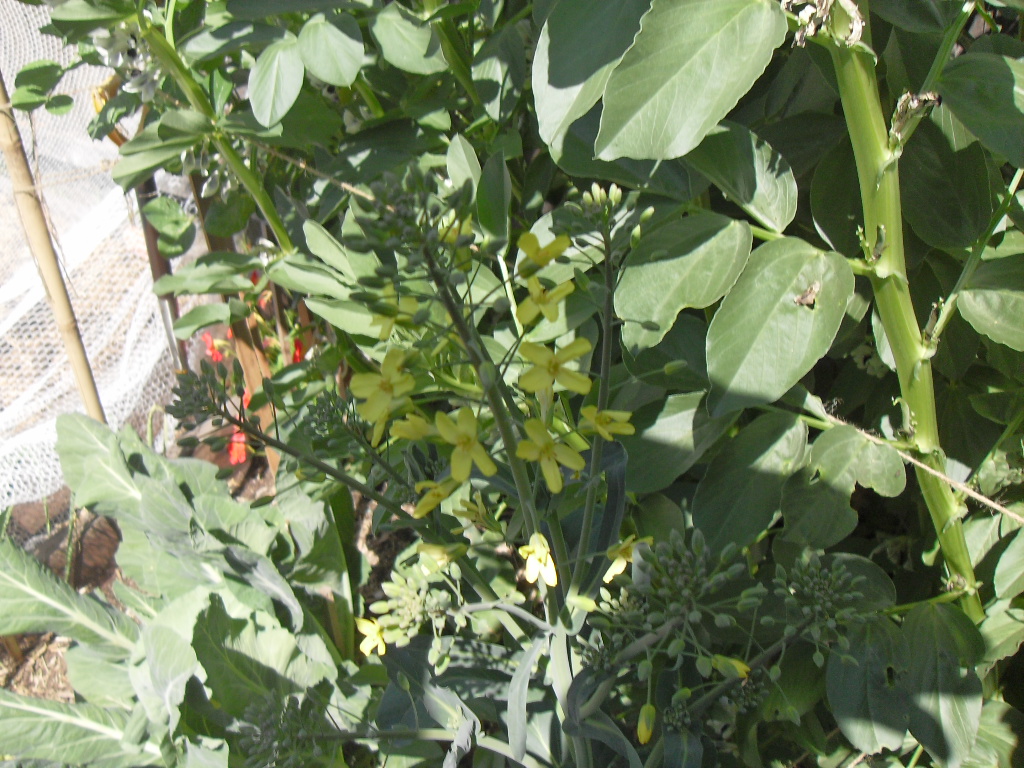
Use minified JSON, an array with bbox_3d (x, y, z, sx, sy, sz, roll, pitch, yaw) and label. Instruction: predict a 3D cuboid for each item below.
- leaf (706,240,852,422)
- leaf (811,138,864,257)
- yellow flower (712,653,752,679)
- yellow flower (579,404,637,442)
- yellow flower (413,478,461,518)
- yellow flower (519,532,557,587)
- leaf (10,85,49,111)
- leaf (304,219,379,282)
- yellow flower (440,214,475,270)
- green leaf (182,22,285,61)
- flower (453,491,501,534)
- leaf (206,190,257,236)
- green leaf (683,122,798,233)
[{"bbox_3d":[0.120,-0.026,0.490,0.056,0.094,0.016,37,9,7],"label":"leaf"},{"bbox_3d":[0.146,-0.083,0.485,0.032,0.012,0.056,3,73,13],"label":"leaf"},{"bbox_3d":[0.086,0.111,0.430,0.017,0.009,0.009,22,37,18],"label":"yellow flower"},{"bbox_3d":[0.039,0.016,0.440,0.021,0.018,0.015,-9,15,-39],"label":"yellow flower"},{"bbox_3d":[-0.028,0.042,0.400,0.018,0.015,0.011,23,19,33],"label":"yellow flower"},{"bbox_3d":[0.010,0.071,0.445,0.018,0.020,0.018,-2,37,-2],"label":"yellow flower"},{"bbox_3d":[-0.265,-0.157,0.600,0.021,0.006,0.017,3,54,9],"label":"leaf"},{"bbox_3d":[-0.112,-0.088,0.720,0.030,0.055,0.014,-43,13,-20],"label":"leaf"},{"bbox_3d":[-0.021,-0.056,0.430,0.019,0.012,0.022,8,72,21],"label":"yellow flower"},{"bbox_3d":[-0.185,-0.228,0.730,0.071,0.018,0.042,-12,41,-5],"label":"green leaf"},{"bbox_3d":[-0.013,0.048,0.405,0.014,0.013,0.015,-44,38,8],"label":"flower"},{"bbox_3d":[-0.206,-0.125,0.800,0.038,0.036,0.012,1,11,5],"label":"leaf"},{"bbox_3d":[0.091,-0.083,0.440,0.059,0.017,0.032,37,75,20],"label":"green leaf"}]

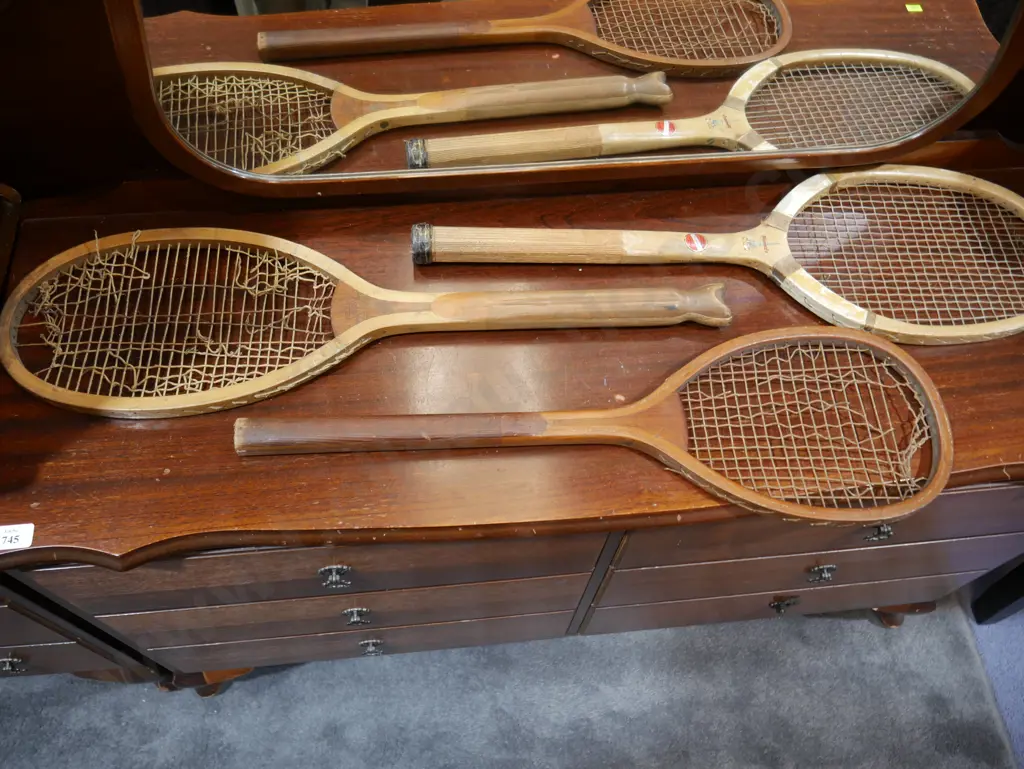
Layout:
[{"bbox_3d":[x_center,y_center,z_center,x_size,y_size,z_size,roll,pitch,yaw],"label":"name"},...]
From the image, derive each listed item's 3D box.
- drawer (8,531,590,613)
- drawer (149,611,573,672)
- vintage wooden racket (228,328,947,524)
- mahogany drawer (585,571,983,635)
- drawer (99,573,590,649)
[{"bbox_3d":[-0.195,0.035,0.930,0.543,0.163,0.385,-4,61,-5],"label":"drawer"},{"bbox_3d":[-0.194,0.183,1.139,0.507,0.130,0.350,-4,59,-6],"label":"drawer"},{"bbox_3d":[0.084,0.040,0.799,0.692,0.030,0.210,-1,60,-3],"label":"vintage wooden racket"},{"bbox_3d":[0.338,0.148,1.192,0.519,0.131,0.350,-4,59,-6],"label":"mahogany drawer"},{"bbox_3d":[-0.202,0.116,1.073,0.543,0.162,0.385,-4,61,-5],"label":"drawer"}]

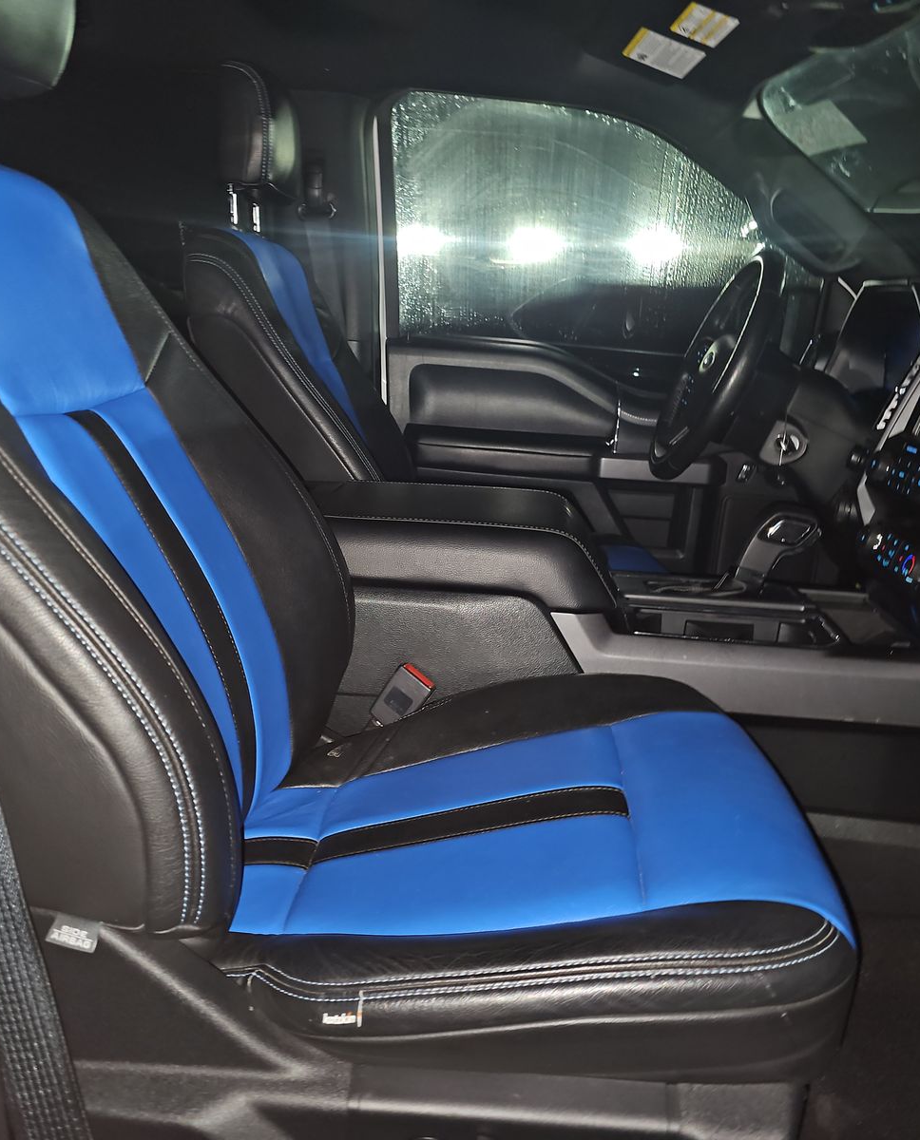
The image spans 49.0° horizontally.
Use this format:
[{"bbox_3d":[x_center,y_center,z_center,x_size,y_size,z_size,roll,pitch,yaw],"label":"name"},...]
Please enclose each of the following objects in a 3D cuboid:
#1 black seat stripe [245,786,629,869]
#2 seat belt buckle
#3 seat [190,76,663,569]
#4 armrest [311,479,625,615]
[{"bbox_3d":[-0.030,0.215,0.835,0.335,0.025,0.052,-9,13,6],"label":"black seat stripe"},{"bbox_3d":[-0.063,0.141,1.121,0.043,0.073,0.025,31,14,-6],"label":"seat belt buckle"},{"bbox_3d":[-0.009,-0.233,1.641,0.800,1.030,0.560,3,14,3],"label":"seat"},{"bbox_3d":[0.000,-0.038,1.241,0.390,0.110,0.270,3,15,1],"label":"armrest"}]

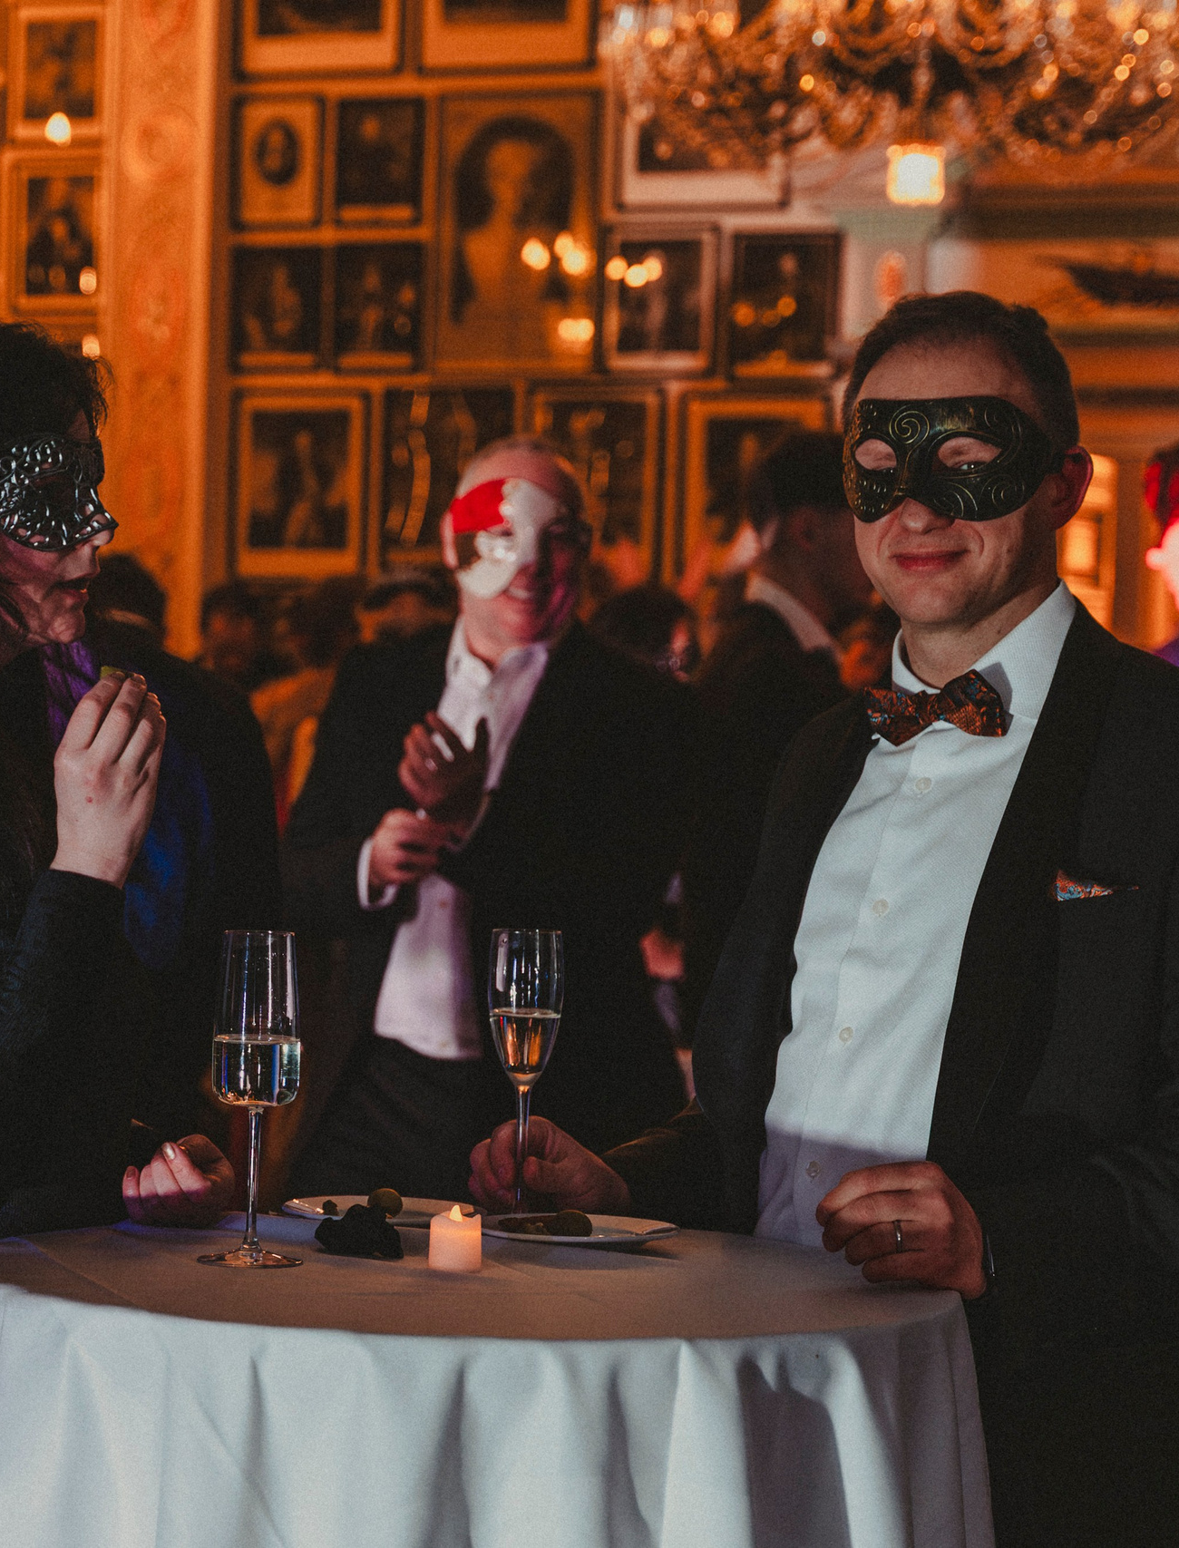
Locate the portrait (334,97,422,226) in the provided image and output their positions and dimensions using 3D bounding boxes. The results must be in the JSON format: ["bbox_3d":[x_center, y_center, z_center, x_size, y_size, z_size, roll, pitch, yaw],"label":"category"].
[{"bbox_3d":[-0.712,-2.061,11.298,0.322,0.440,0.035,2,2,19],"label":"portrait"}]

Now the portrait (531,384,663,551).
[{"bbox_3d":[0.021,-0.964,11.048,0.468,0.645,0.035,2,2,19],"label":"portrait"}]

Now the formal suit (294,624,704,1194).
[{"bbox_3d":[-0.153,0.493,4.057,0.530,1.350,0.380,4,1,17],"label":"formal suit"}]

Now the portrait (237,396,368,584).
[{"bbox_3d":[-0.911,-0.910,10.584,0.402,0.582,0.040,2,1,17],"label":"portrait"}]

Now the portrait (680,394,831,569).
[{"bbox_3d":[0.543,-0.944,11.041,0.520,0.617,0.040,2,1,18],"label":"portrait"}]

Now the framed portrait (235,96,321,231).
[{"bbox_3d":[-1.074,-2.105,11.574,0.340,0.469,0.040,2,1,18],"label":"framed portrait"}]

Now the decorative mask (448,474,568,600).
[{"bbox_3d":[-0.091,-0.277,3.930,0.148,0.142,0.085,2,1,7],"label":"decorative mask"}]

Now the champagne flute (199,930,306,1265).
[{"bbox_3d":[-0.240,0.234,2.420,0.075,0.238,0.075,2,1,0],"label":"champagne flute"}]

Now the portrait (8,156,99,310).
[{"bbox_3d":[-1.733,-1.744,10.839,0.288,0.487,0.040,2,1,17],"label":"portrait"}]

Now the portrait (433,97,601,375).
[{"bbox_3d":[-0.246,-1.825,11.302,0.600,0.956,0.040,2,1,18],"label":"portrait"}]

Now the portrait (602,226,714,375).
[{"bbox_3d":[0.232,-1.574,11.144,0.391,0.497,0.040,2,1,18],"label":"portrait"}]

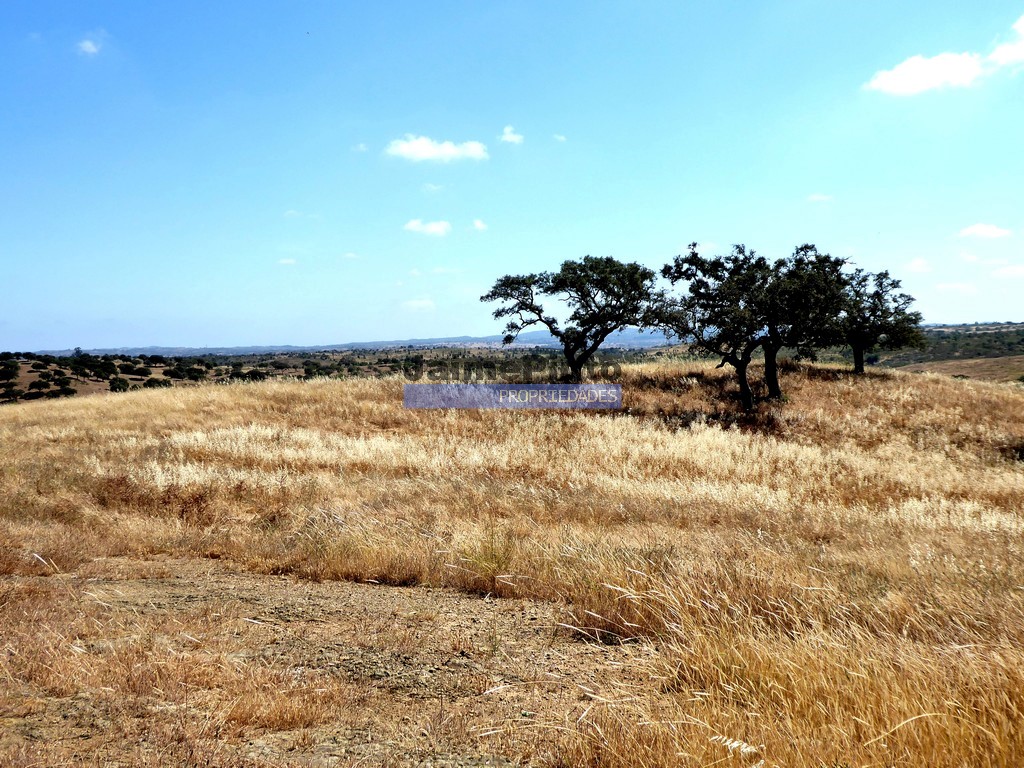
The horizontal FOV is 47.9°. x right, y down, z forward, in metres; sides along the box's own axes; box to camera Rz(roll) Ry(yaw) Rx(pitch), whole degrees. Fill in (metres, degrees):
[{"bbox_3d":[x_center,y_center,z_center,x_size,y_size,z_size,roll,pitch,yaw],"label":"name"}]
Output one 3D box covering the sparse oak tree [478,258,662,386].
[{"bbox_3d":[2.166,-2.385,42.000,6.400,4.700,5.200,-1,2,0],"label":"sparse oak tree"}]

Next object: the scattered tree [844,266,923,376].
[{"bbox_3d":[15.012,-2.567,47.000,3.580,4.280,3.500,0,2,0],"label":"scattered tree"}]

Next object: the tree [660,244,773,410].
[{"bbox_3d":[6.056,-1.665,34.000,3.480,4.890,3.500,0,2,0],"label":"tree"}]

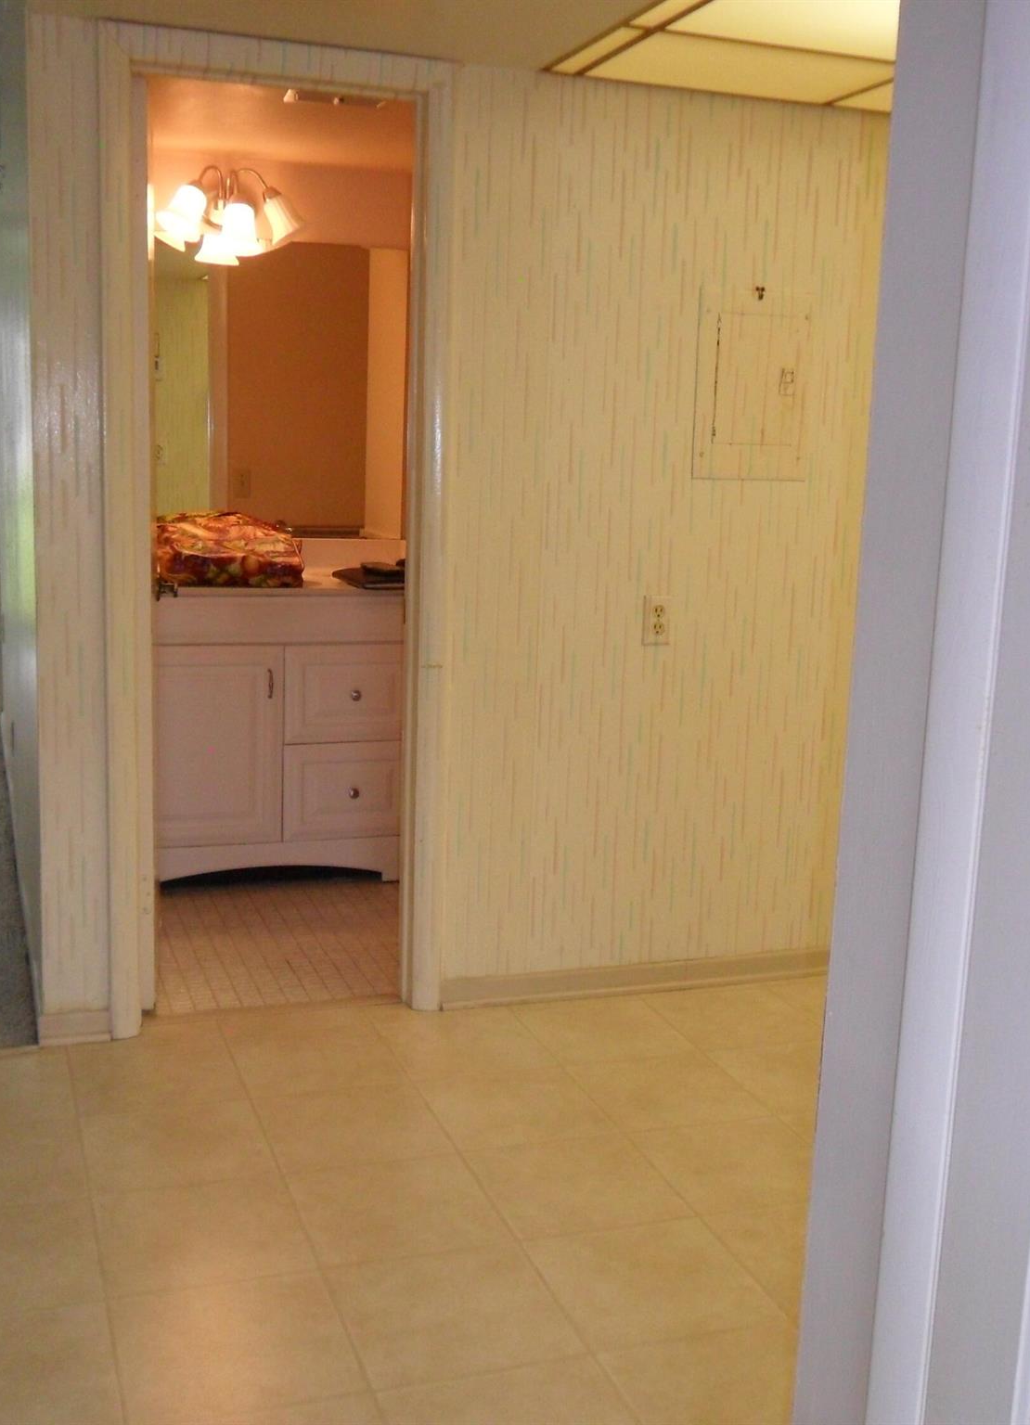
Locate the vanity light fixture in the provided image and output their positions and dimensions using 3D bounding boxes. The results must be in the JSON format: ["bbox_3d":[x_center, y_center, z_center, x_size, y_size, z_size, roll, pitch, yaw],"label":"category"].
[{"bbox_3d":[-0.861,-1.506,4.481,0.449,0.268,0.280,-2,10,-19],"label":"vanity light fixture"}]

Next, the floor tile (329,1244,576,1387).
[{"bbox_3d":[-0.097,0.917,2.269,0.331,0.010,0.330,-2,10,-19],"label":"floor tile"}]

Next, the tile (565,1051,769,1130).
[{"bbox_3d":[0.310,0.786,3.088,0.328,0.012,0.328,-2,10,-19],"label":"tile"}]

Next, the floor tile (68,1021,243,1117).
[{"bbox_3d":[-0.734,0.756,3.068,0.328,0.012,0.328,-2,10,-19],"label":"floor tile"}]

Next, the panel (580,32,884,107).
[{"bbox_3d":[0.494,-1.368,3.147,0.600,0.015,0.370,-2,10,-19],"label":"panel"}]

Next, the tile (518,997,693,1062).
[{"bbox_3d":[0.201,0.731,3.395,0.328,0.012,0.328,-2,10,-19],"label":"tile"}]

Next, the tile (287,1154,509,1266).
[{"bbox_3d":[-0.206,0.861,2.575,0.331,0.010,0.330,-2,10,-19],"label":"tile"}]

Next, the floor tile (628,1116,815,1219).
[{"bbox_3d":[0.419,0.841,2.781,0.328,0.012,0.328,-2,10,-19],"label":"floor tile"}]

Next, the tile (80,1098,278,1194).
[{"bbox_3d":[-0.627,0.814,2.772,0.331,0.010,0.330,-2,10,-19],"label":"tile"}]

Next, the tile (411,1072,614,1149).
[{"bbox_3d":[-0.003,0.797,2.991,0.331,0.010,0.330,-2,10,-19],"label":"tile"}]

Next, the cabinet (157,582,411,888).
[{"bbox_3d":[-0.816,0.046,4.598,0.905,0.880,0.540,-2,10,-19],"label":"cabinet"}]

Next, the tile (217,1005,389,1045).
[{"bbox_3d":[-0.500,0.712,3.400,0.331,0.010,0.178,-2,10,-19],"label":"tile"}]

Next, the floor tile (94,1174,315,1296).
[{"bbox_3d":[-0.518,0.870,2.465,0.331,0.010,0.330,-2,10,-19],"label":"floor tile"}]

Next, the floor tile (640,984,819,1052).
[{"bbox_3d":[0.512,0.725,3.518,0.331,0.010,0.330,-2,10,-19],"label":"floor tile"}]

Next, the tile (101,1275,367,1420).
[{"bbox_3d":[-0.409,0.925,2.159,0.331,0.010,0.330,-2,10,-19],"label":"tile"}]

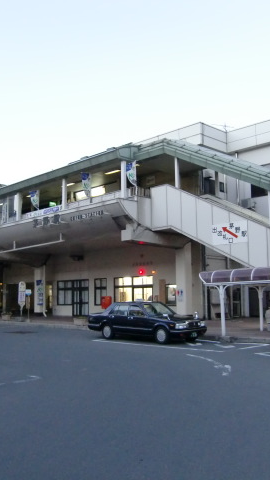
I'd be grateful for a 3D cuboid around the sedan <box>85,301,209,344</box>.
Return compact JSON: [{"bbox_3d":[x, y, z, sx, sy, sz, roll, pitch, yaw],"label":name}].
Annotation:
[{"bbox_3d":[0.378,2.975,19.120,4.700,1.460,1.710,-7,-9,44],"label":"sedan"}]

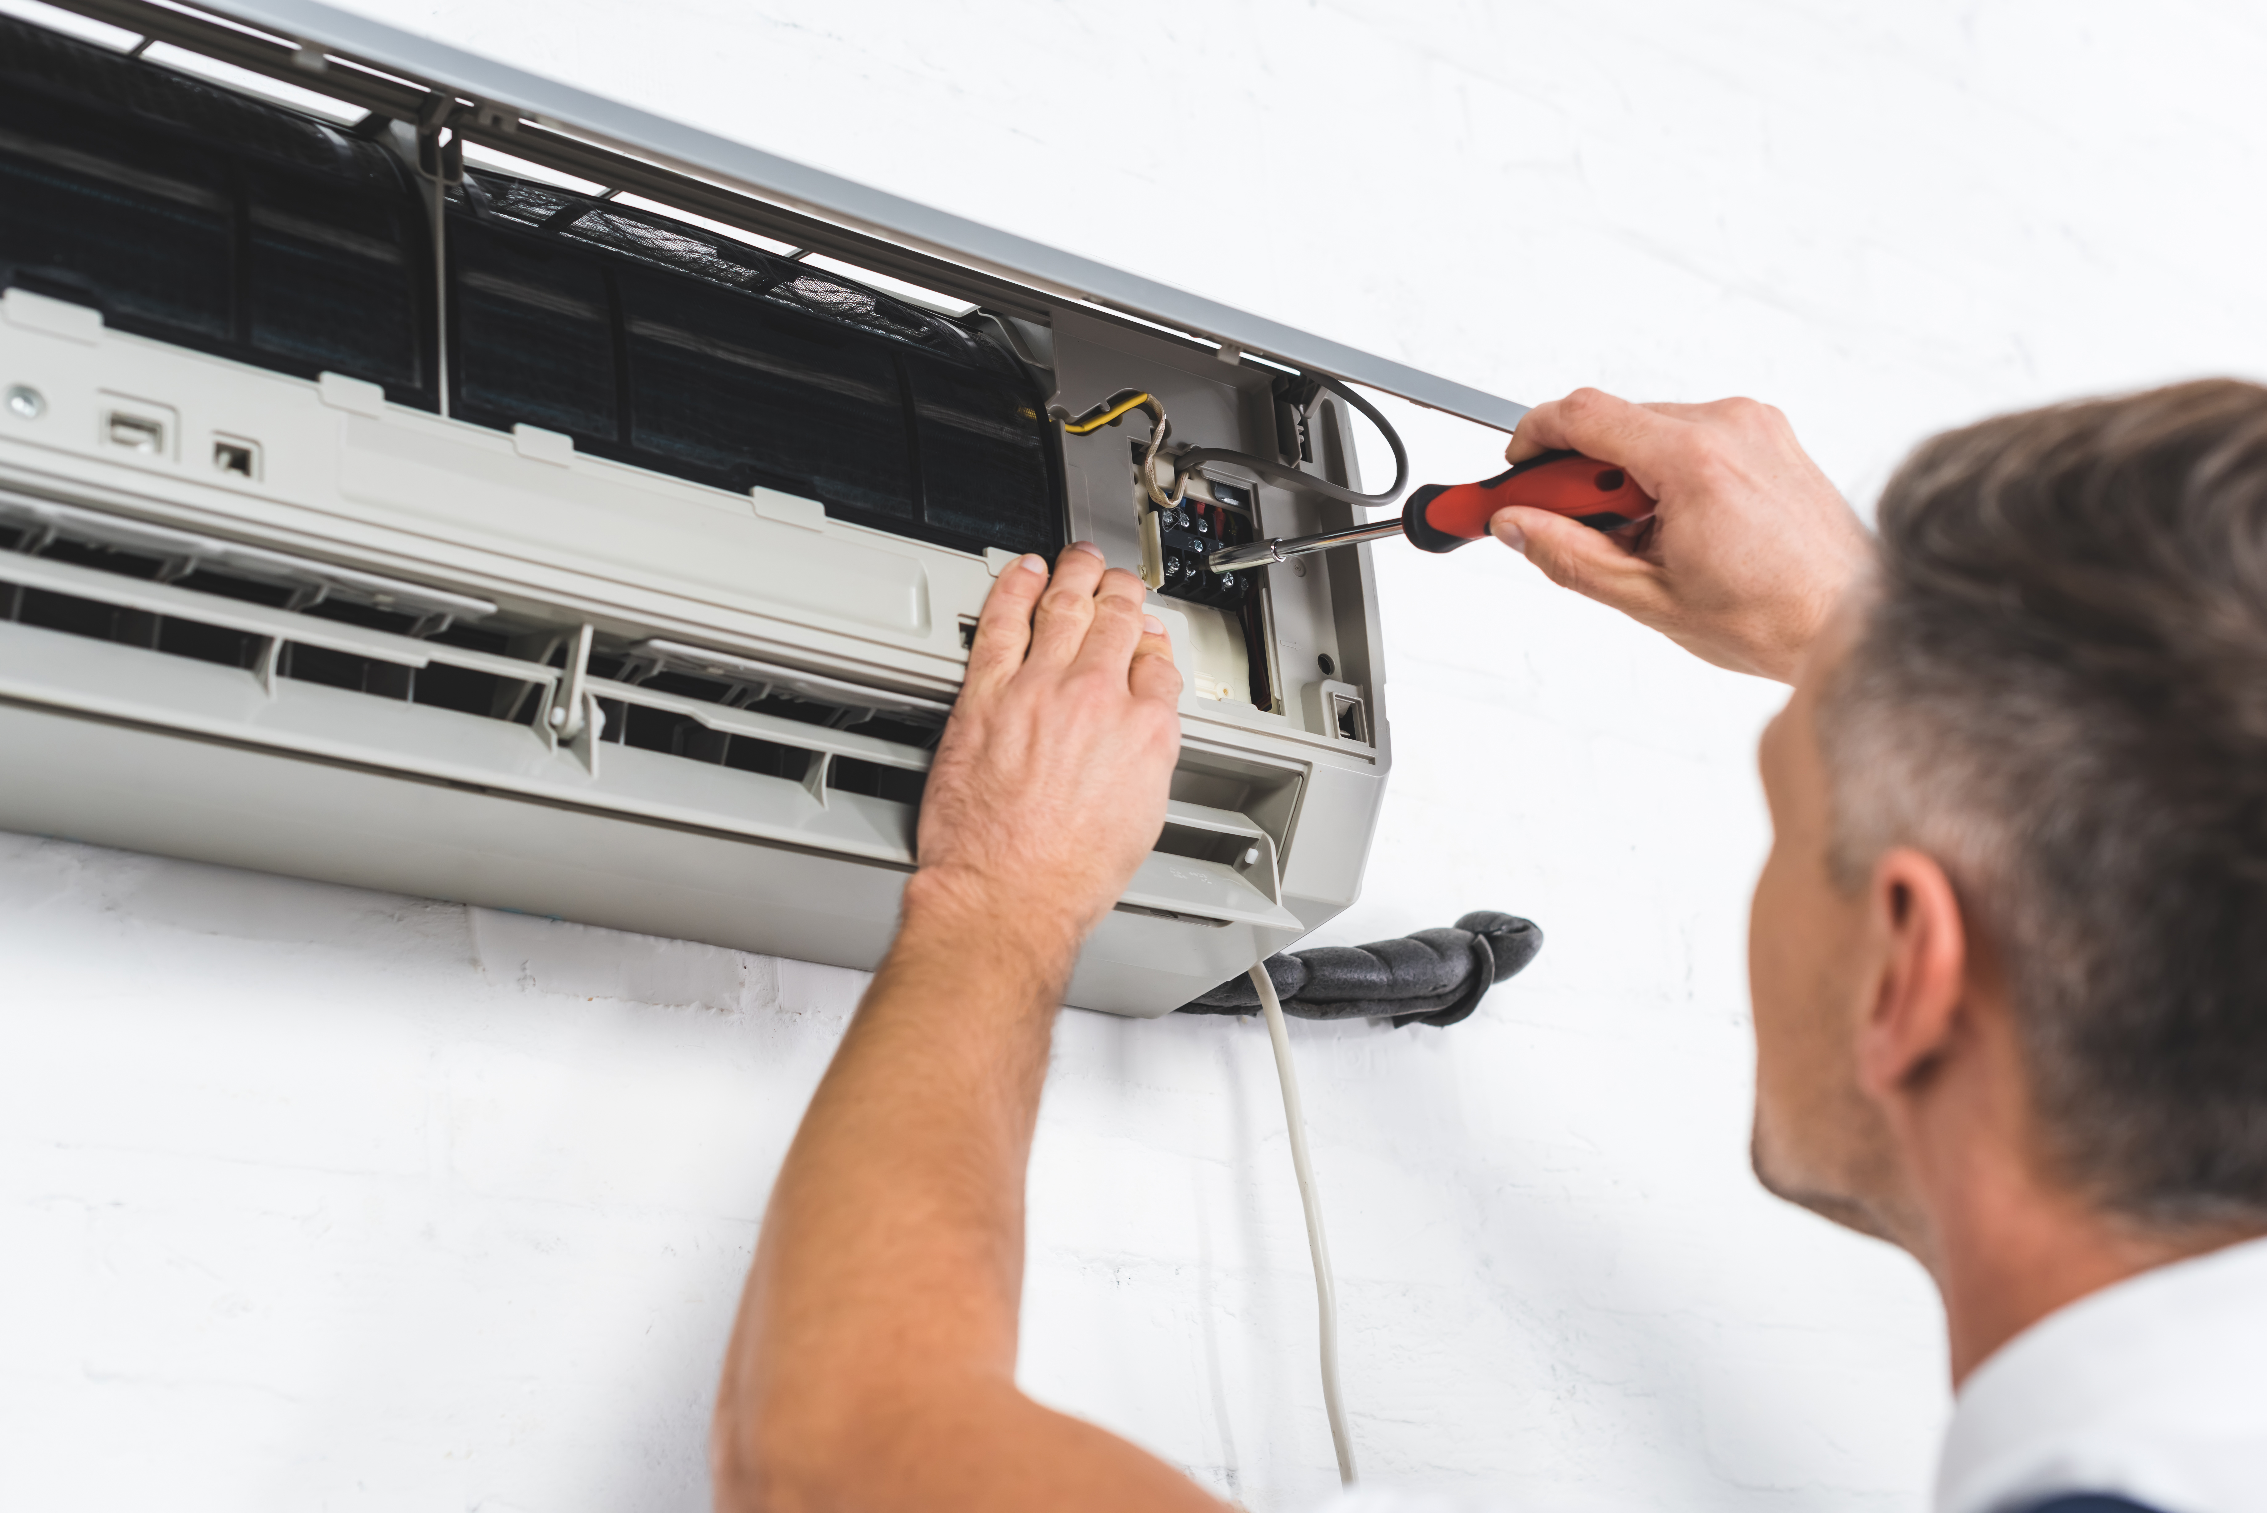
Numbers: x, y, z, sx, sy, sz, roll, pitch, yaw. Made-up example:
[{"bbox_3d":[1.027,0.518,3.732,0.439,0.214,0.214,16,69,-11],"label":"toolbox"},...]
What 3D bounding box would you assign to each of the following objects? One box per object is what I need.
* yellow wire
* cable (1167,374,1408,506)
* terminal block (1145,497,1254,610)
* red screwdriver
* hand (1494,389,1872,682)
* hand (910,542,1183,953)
[{"bbox_3d":[-0.010,-0.136,1.249,0.046,0.026,0.008,13,-28,-36],"label":"yellow wire"},{"bbox_3d":[0.063,-0.132,1.273,0.090,0.065,0.055,13,-28,-36],"label":"cable"},{"bbox_3d":[0.023,-0.078,1.286,0.050,0.041,0.023,13,-28,-36],"label":"terminal block"},{"bbox_3d":[0.109,-0.085,1.190,0.218,0.029,0.029,-6,-17,44],"label":"red screwdriver"},{"bbox_3d":[0.199,-0.082,1.130,0.143,0.083,0.080,27,5,18],"label":"hand"},{"bbox_3d":[-0.032,-0.003,1.140,0.090,0.182,0.050,35,-40,-16],"label":"hand"}]

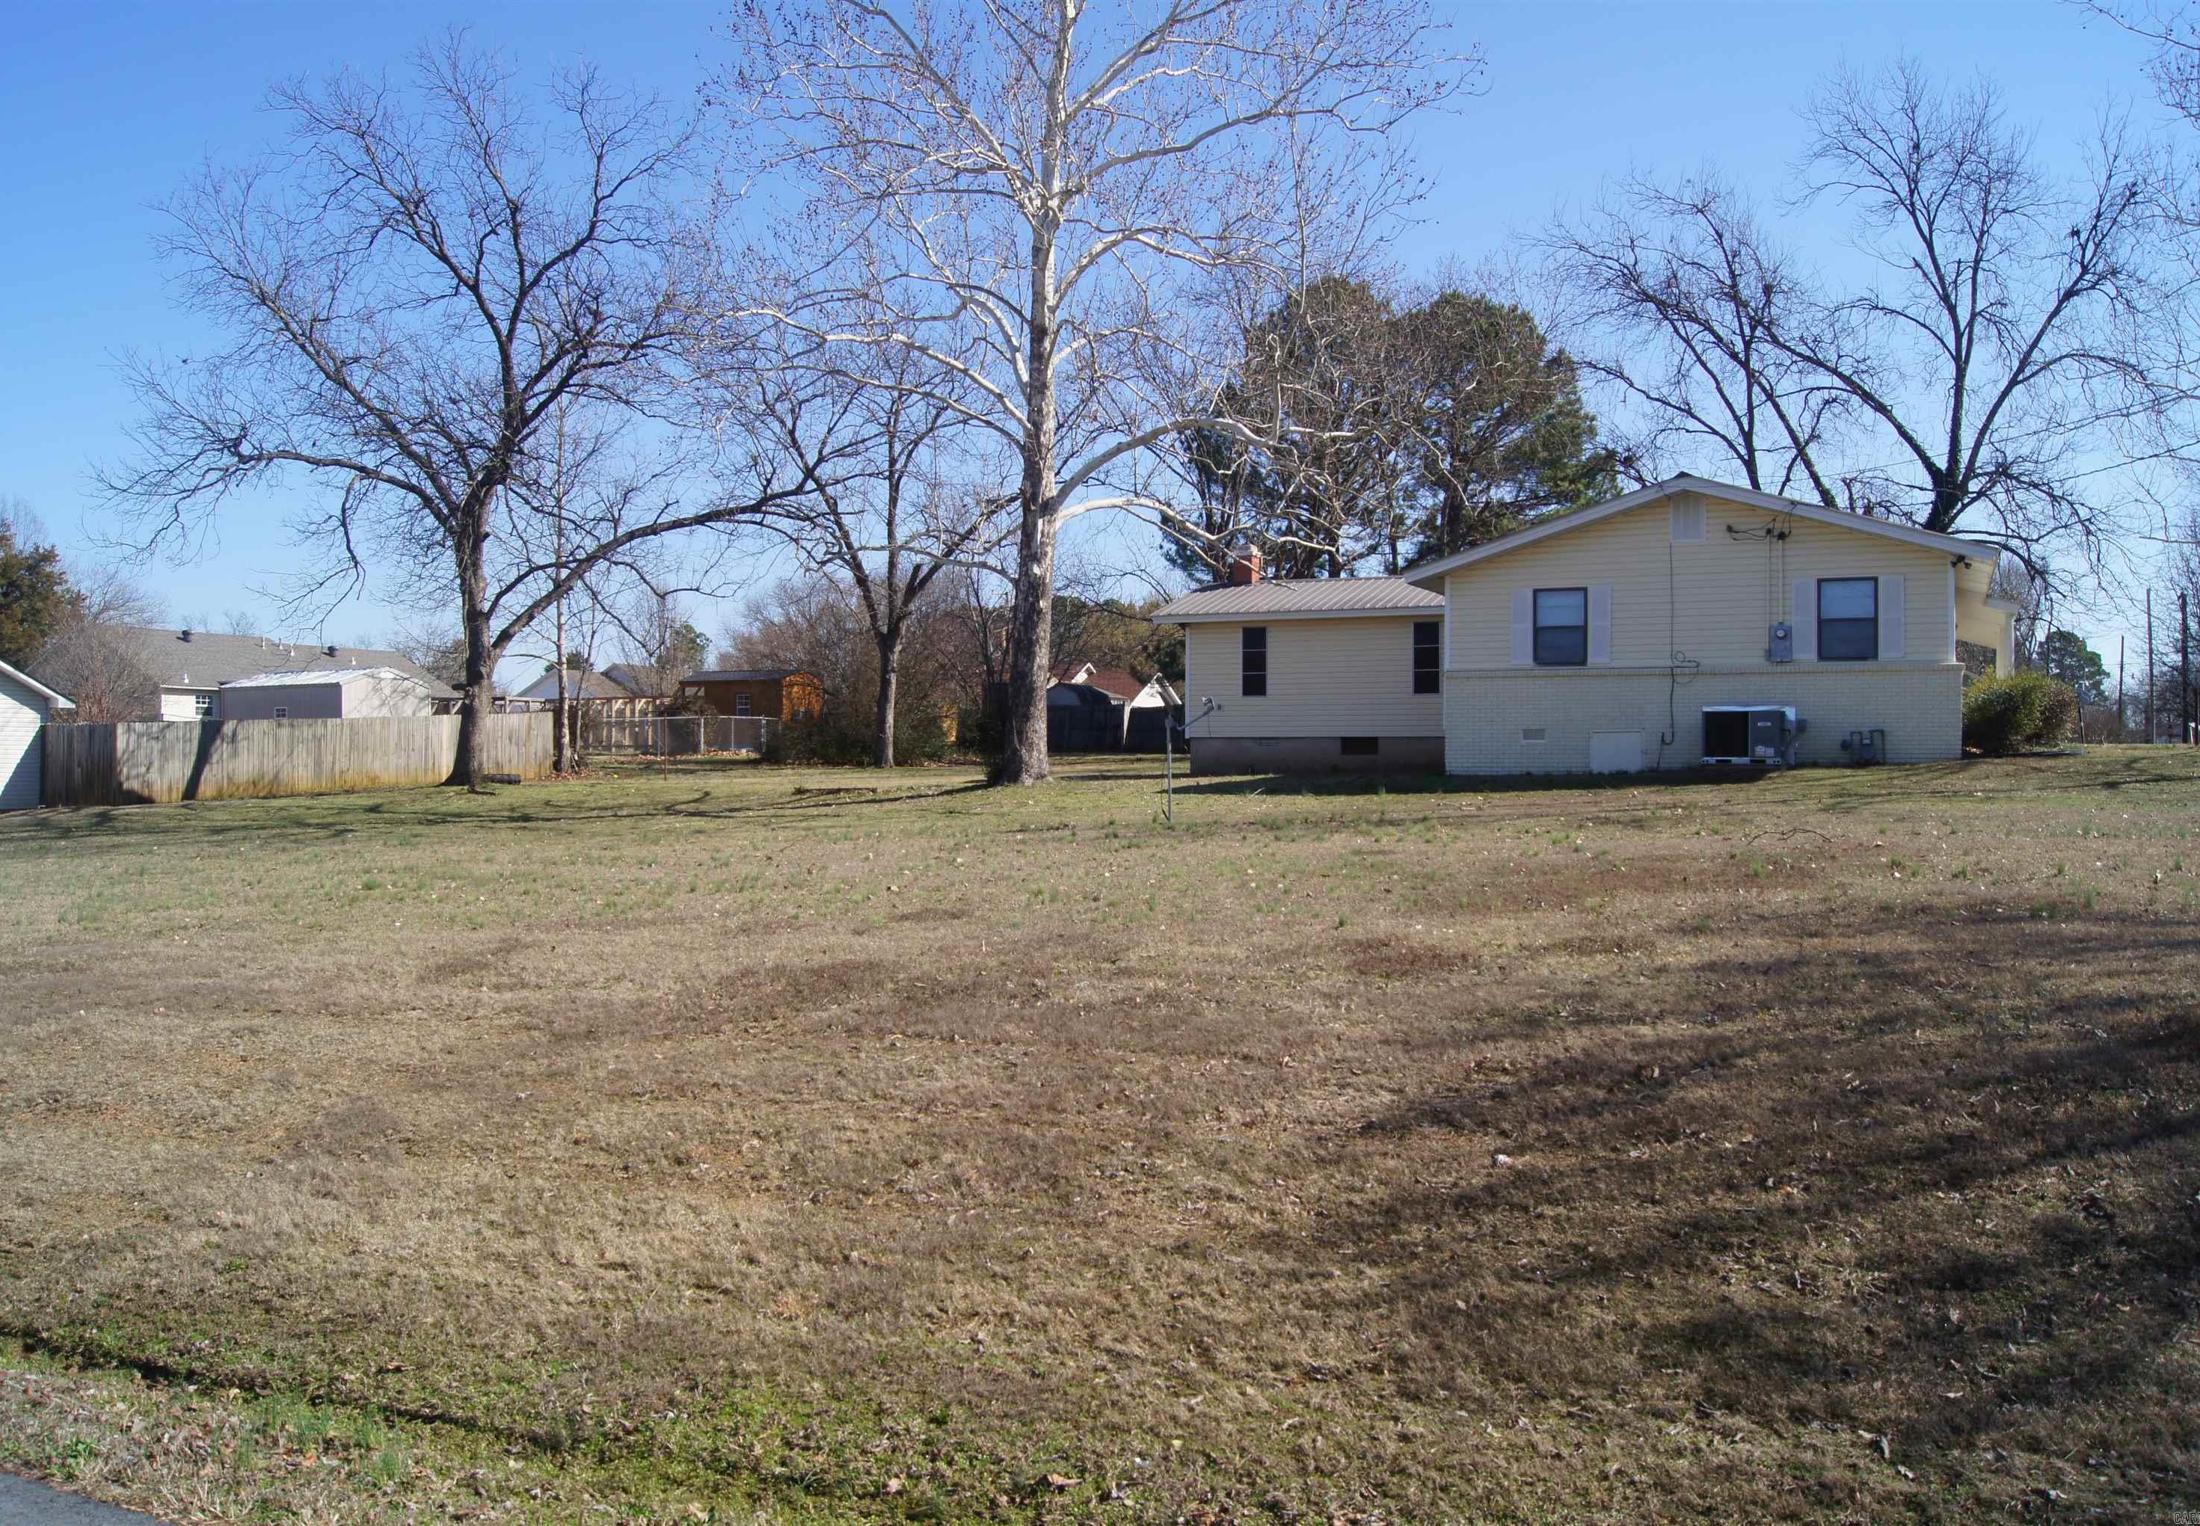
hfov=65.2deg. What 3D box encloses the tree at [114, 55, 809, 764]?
[{"bbox_3d":[-15.966,-8.745,43.000,17.894,18.702,17.000,-1,2,0],"label":"tree"}]

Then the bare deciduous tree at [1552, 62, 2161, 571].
[{"bbox_3d":[22.340,-11.037,51.000,17.926,19.415,16.671,-1,2,0],"label":"bare deciduous tree"}]

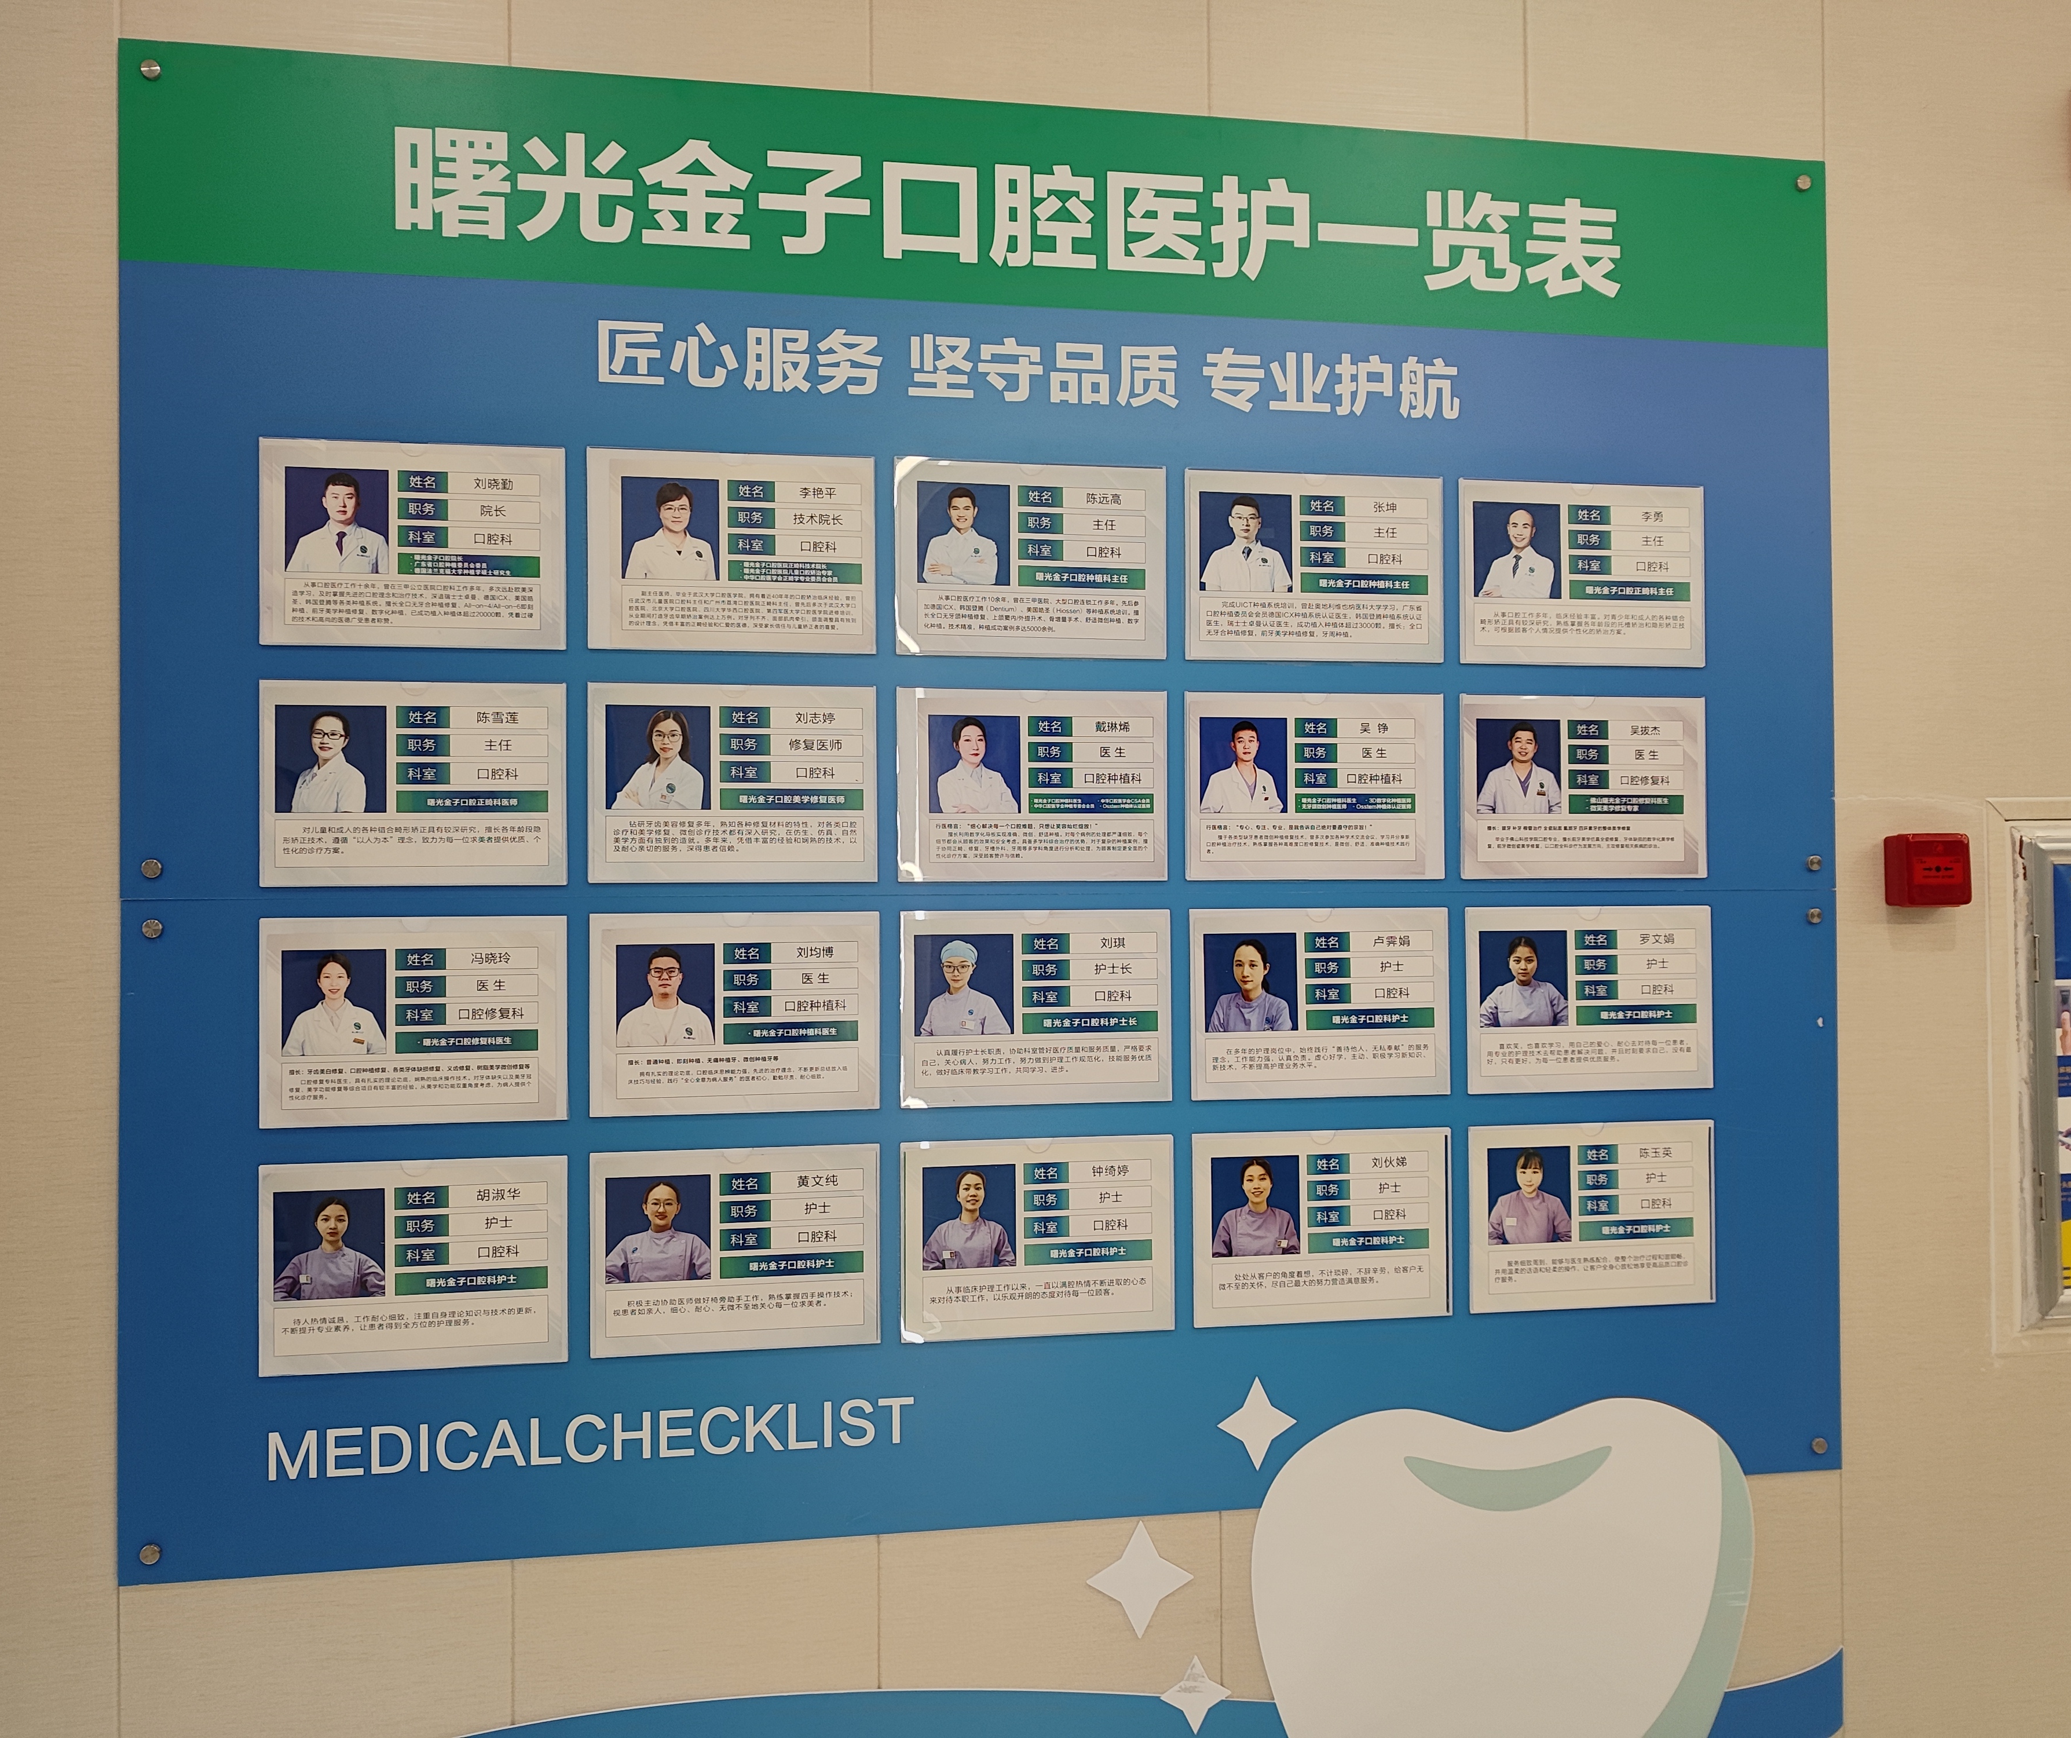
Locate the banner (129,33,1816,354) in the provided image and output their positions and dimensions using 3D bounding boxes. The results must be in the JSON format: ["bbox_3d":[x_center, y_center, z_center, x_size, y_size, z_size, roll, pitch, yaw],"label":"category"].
[{"bbox_3d":[0.011,-0.751,1.821,1.948,0.231,0.010,0,-1,-9],"label":"banner"}]

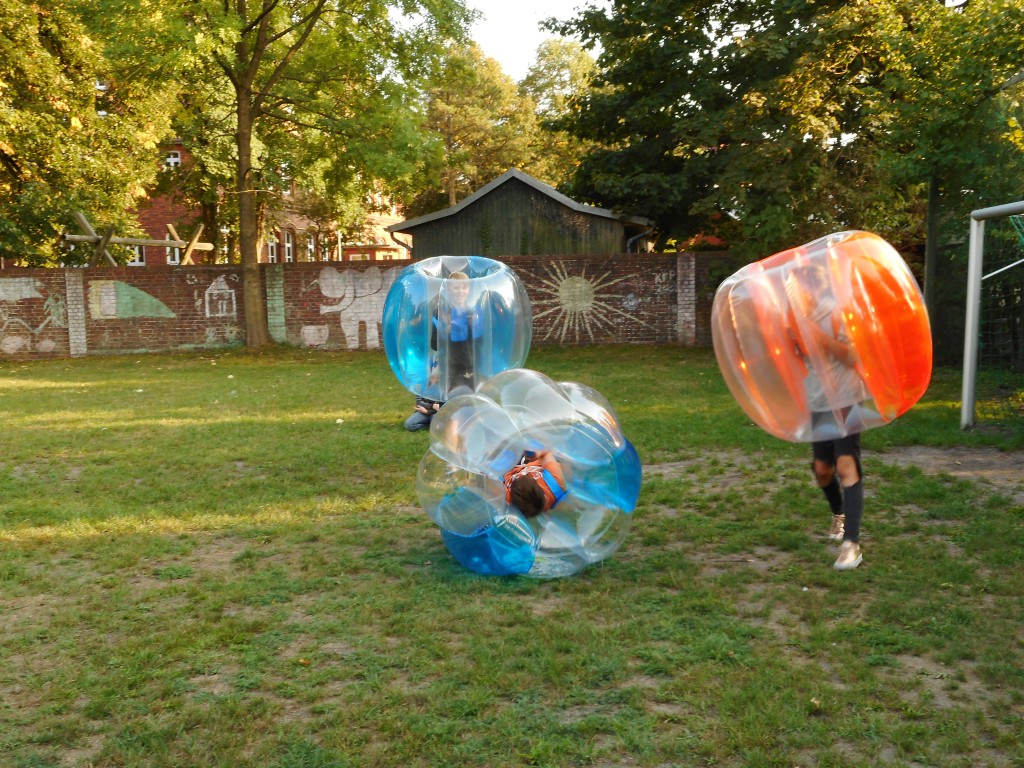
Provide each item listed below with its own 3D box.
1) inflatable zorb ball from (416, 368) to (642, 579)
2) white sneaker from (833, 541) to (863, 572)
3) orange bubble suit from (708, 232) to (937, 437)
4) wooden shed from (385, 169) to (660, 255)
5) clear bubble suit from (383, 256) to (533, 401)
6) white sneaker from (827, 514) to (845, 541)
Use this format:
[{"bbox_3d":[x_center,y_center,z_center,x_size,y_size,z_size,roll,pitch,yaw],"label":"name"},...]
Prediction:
[{"bbox_3d":[0.096,0.489,6.300,1.220,1.180,1.060,-1,6,-2],"label":"inflatable zorb ball"},{"bbox_3d":[1.863,0.944,6.393,0.100,0.115,0.265,3,7,32],"label":"white sneaker"},{"bbox_3d":[1.787,-0.261,6.620,1.190,1.040,1.190,-15,7,26],"label":"orange bubble suit"},{"bbox_3d":[0.459,-3.338,29.467,6.200,3.900,6.000,0,6,6],"label":"wooden shed"},{"bbox_3d":[-0.435,-0.447,9.200,1.200,1.030,1.200,-1,18,0],"label":"clear bubble suit"},{"bbox_3d":[1.999,0.871,7.062,0.100,0.115,0.265,1,6,20],"label":"white sneaker"}]

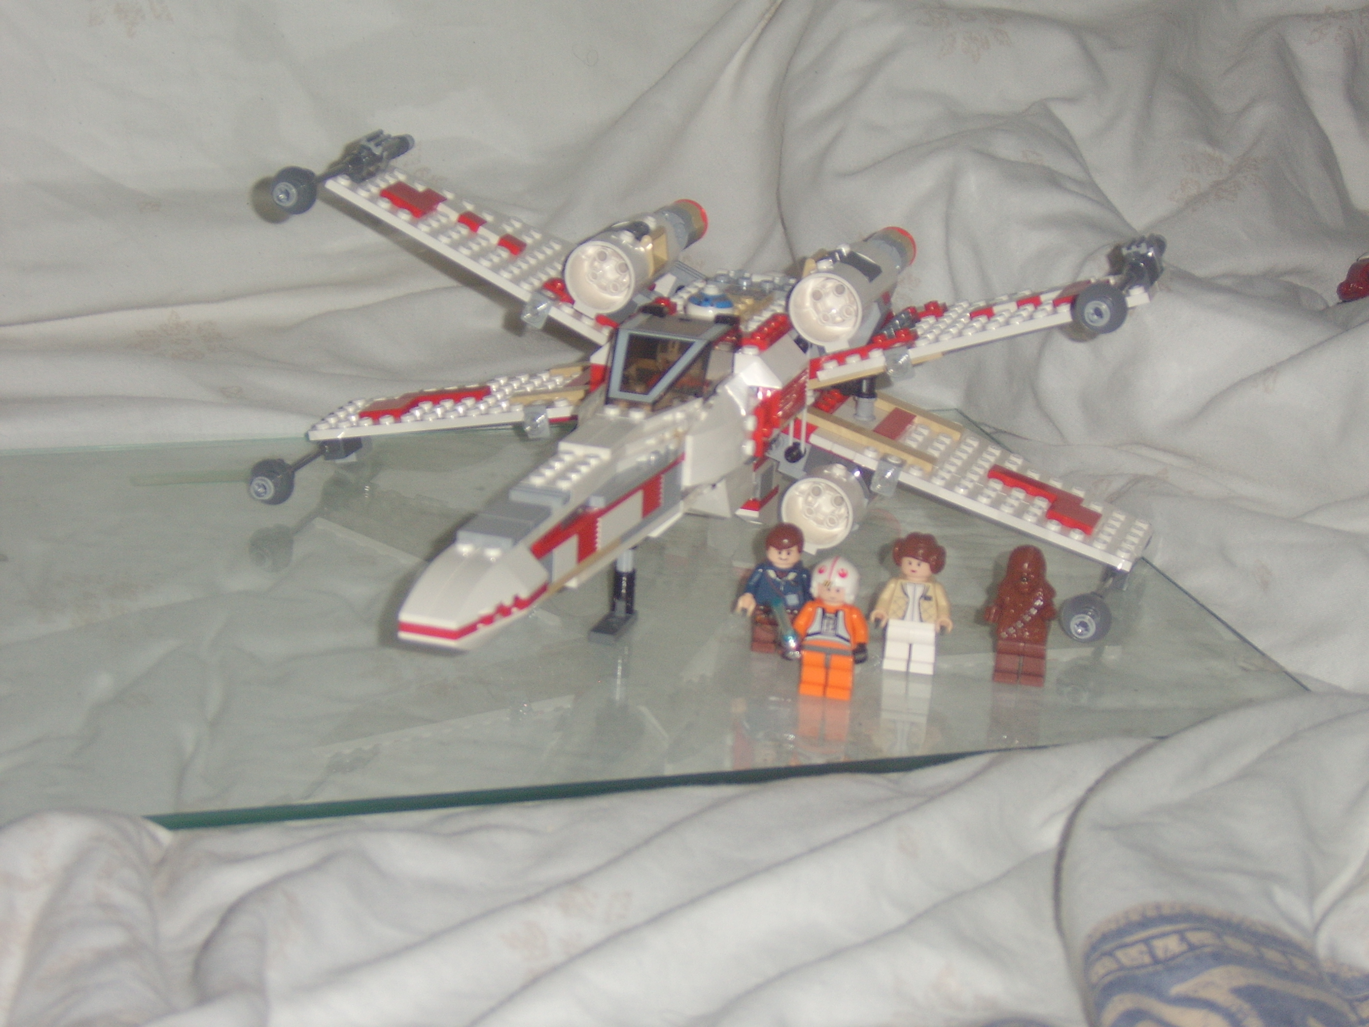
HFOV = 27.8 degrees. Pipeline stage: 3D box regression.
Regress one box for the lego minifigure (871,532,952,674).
[{"bbox_3d":[0.069,0.027,0.835,0.025,0.042,0.016,5,19,5],"label":"lego minifigure"}]

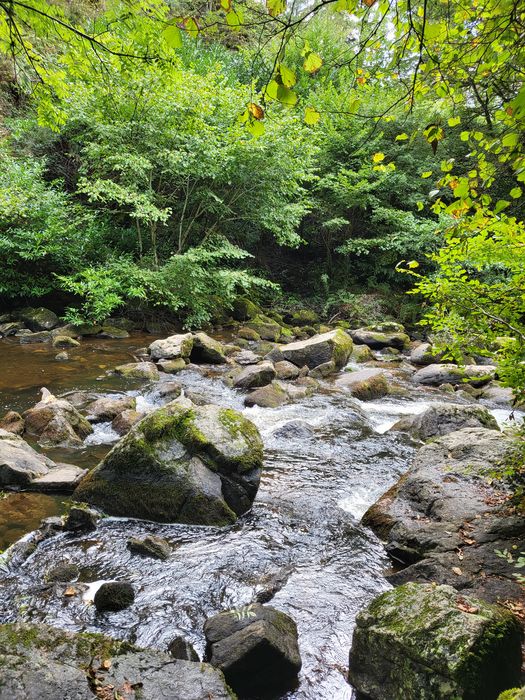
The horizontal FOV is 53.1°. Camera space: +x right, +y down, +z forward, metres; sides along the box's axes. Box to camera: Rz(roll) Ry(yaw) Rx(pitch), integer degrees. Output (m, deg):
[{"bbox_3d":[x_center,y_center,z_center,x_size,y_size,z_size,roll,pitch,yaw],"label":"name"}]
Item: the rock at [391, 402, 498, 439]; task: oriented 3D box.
[{"bbox_3d":[2.166,0.892,6.406,1.171,0.410,0.703,1,8,10],"label":"rock"}]

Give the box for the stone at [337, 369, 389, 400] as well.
[{"bbox_3d":[1.495,0.516,7.861,0.777,0.413,0.700,-5,10,-30],"label":"stone"}]

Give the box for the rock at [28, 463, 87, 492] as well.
[{"bbox_3d":[-1.730,1.076,4.454,0.419,0.151,0.398,0,10,0],"label":"rock"}]

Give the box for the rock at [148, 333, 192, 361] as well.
[{"bbox_3d":[-1.717,-0.074,9.900,0.794,0.473,0.556,-1,8,-6],"label":"rock"}]

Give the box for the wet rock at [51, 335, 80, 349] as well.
[{"bbox_3d":[-4.391,-0.194,11.800,0.546,0.272,0.382,-2,8,-12],"label":"wet rock"}]

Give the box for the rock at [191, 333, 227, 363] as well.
[{"bbox_3d":[-1.033,-0.037,10.000,0.709,0.556,0.602,0,8,-4],"label":"rock"}]

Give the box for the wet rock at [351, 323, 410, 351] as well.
[{"bbox_3d":[2.141,-0.232,9.587,1.056,0.431,0.687,1,11,8],"label":"wet rock"}]

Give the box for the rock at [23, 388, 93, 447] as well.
[{"bbox_3d":[-2.288,0.753,5.869,0.781,0.582,0.664,0,9,0],"label":"rock"}]

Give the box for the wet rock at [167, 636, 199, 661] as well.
[{"bbox_3d":[-0.406,1.552,2.700,0.170,0.150,0.136,0,10,0],"label":"wet rock"}]

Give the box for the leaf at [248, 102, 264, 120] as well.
[{"bbox_3d":[-0.026,-1.041,2.300,0.060,0.072,0.030,0,9,0],"label":"leaf"}]

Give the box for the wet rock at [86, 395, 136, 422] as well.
[{"bbox_3d":[-1.860,0.721,6.478,0.616,0.299,0.431,0,9,0],"label":"wet rock"}]

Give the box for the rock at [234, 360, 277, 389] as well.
[{"bbox_3d":[-0.127,0.388,8.331,0.697,0.406,0.523,-2,9,-15],"label":"rock"}]

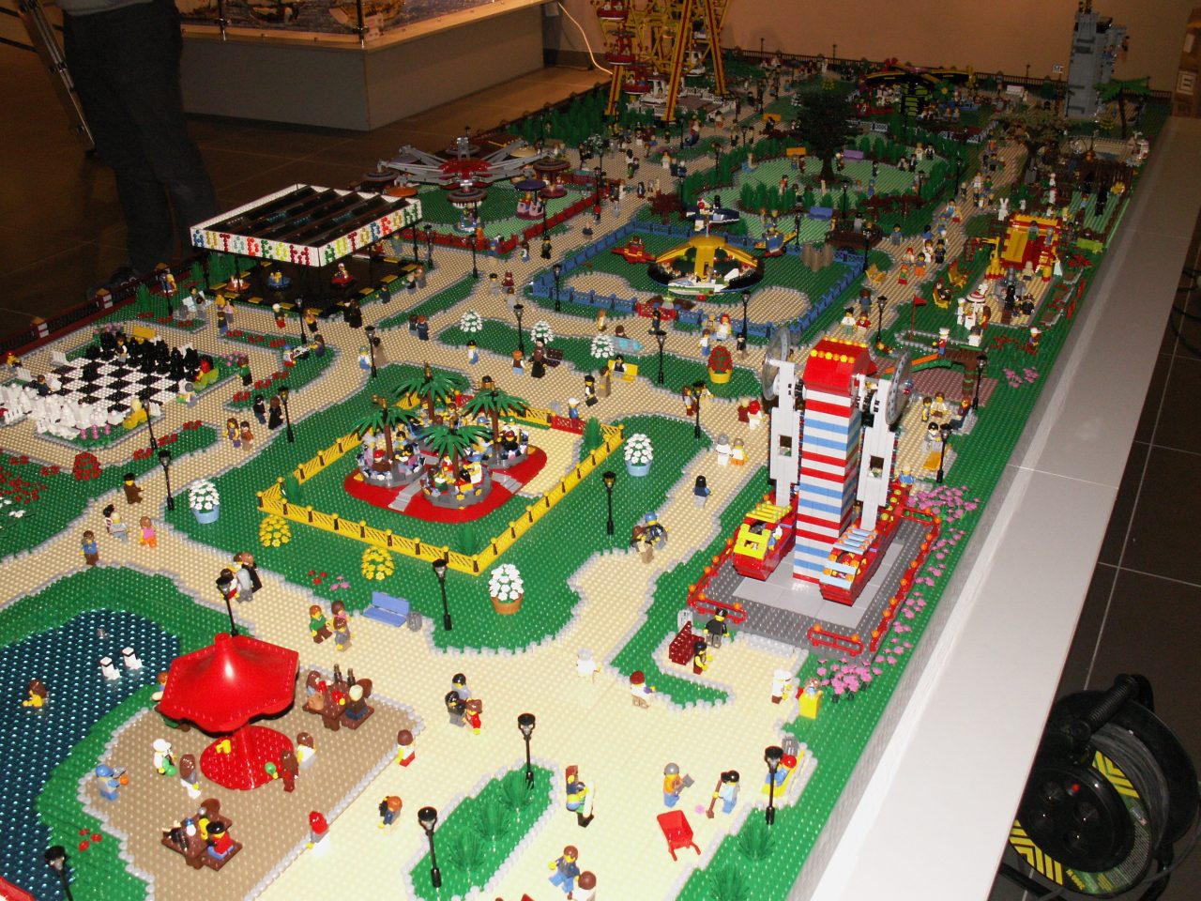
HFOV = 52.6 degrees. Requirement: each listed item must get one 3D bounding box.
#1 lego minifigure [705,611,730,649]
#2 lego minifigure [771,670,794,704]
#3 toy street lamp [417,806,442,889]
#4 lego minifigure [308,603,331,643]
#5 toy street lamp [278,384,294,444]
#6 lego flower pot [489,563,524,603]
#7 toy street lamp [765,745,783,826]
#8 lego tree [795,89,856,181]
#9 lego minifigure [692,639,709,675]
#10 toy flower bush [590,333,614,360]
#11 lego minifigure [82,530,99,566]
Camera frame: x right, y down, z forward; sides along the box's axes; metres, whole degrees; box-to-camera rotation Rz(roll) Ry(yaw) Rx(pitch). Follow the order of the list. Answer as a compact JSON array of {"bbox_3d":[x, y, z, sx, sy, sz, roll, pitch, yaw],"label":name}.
[{"bbox_3d":[0.122,0.189,1.284,0.026,0.042,0.017,13,32,25],"label":"lego minifigure"},{"bbox_3d":[0.175,0.226,1.168,0.020,0.042,0.025,13,31,24],"label":"lego minifigure"},{"bbox_3d":[-0.134,0.316,0.963,0.016,0.082,0.016,-1,28,0],"label":"toy street lamp"},{"bbox_3d":[-0.298,0.185,1.292,0.018,0.042,0.024,13,32,25],"label":"lego minifigure"},{"bbox_3d":[-0.440,-0.050,1.704,0.016,0.081,0.016,13,32,25],"label":"toy street lamp"},{"bbox_3d":[-0.102,0.148,1.306,0.038,0.054,0.038,0,28,0],"label":"lego flower pot"},{"bbox_3d":[0.144,0.282,1.018,0.016,0.080,0.016,0,28,0],"label":"toy street lamp"},{"bbox_3d":[0.511,-0.707,2.742,0.140,0.190,0.140,13,31,25],"label":"lego tree"},{"bbox_3d":[0.101,0.207,1.215,0.018,0.036,0.024,13,31,25],"label":"lego minifigure"},{"bbox_3d":[0.003,-0.171,1.950,0.038,0.036,0.038,-1,29,1],"label":"toy flower bush"},{"bbox_3d":[-0.590,0.113,1.403,0.025,0.042,0.017,-2,28,-2],"label":"lego minifigure"}]

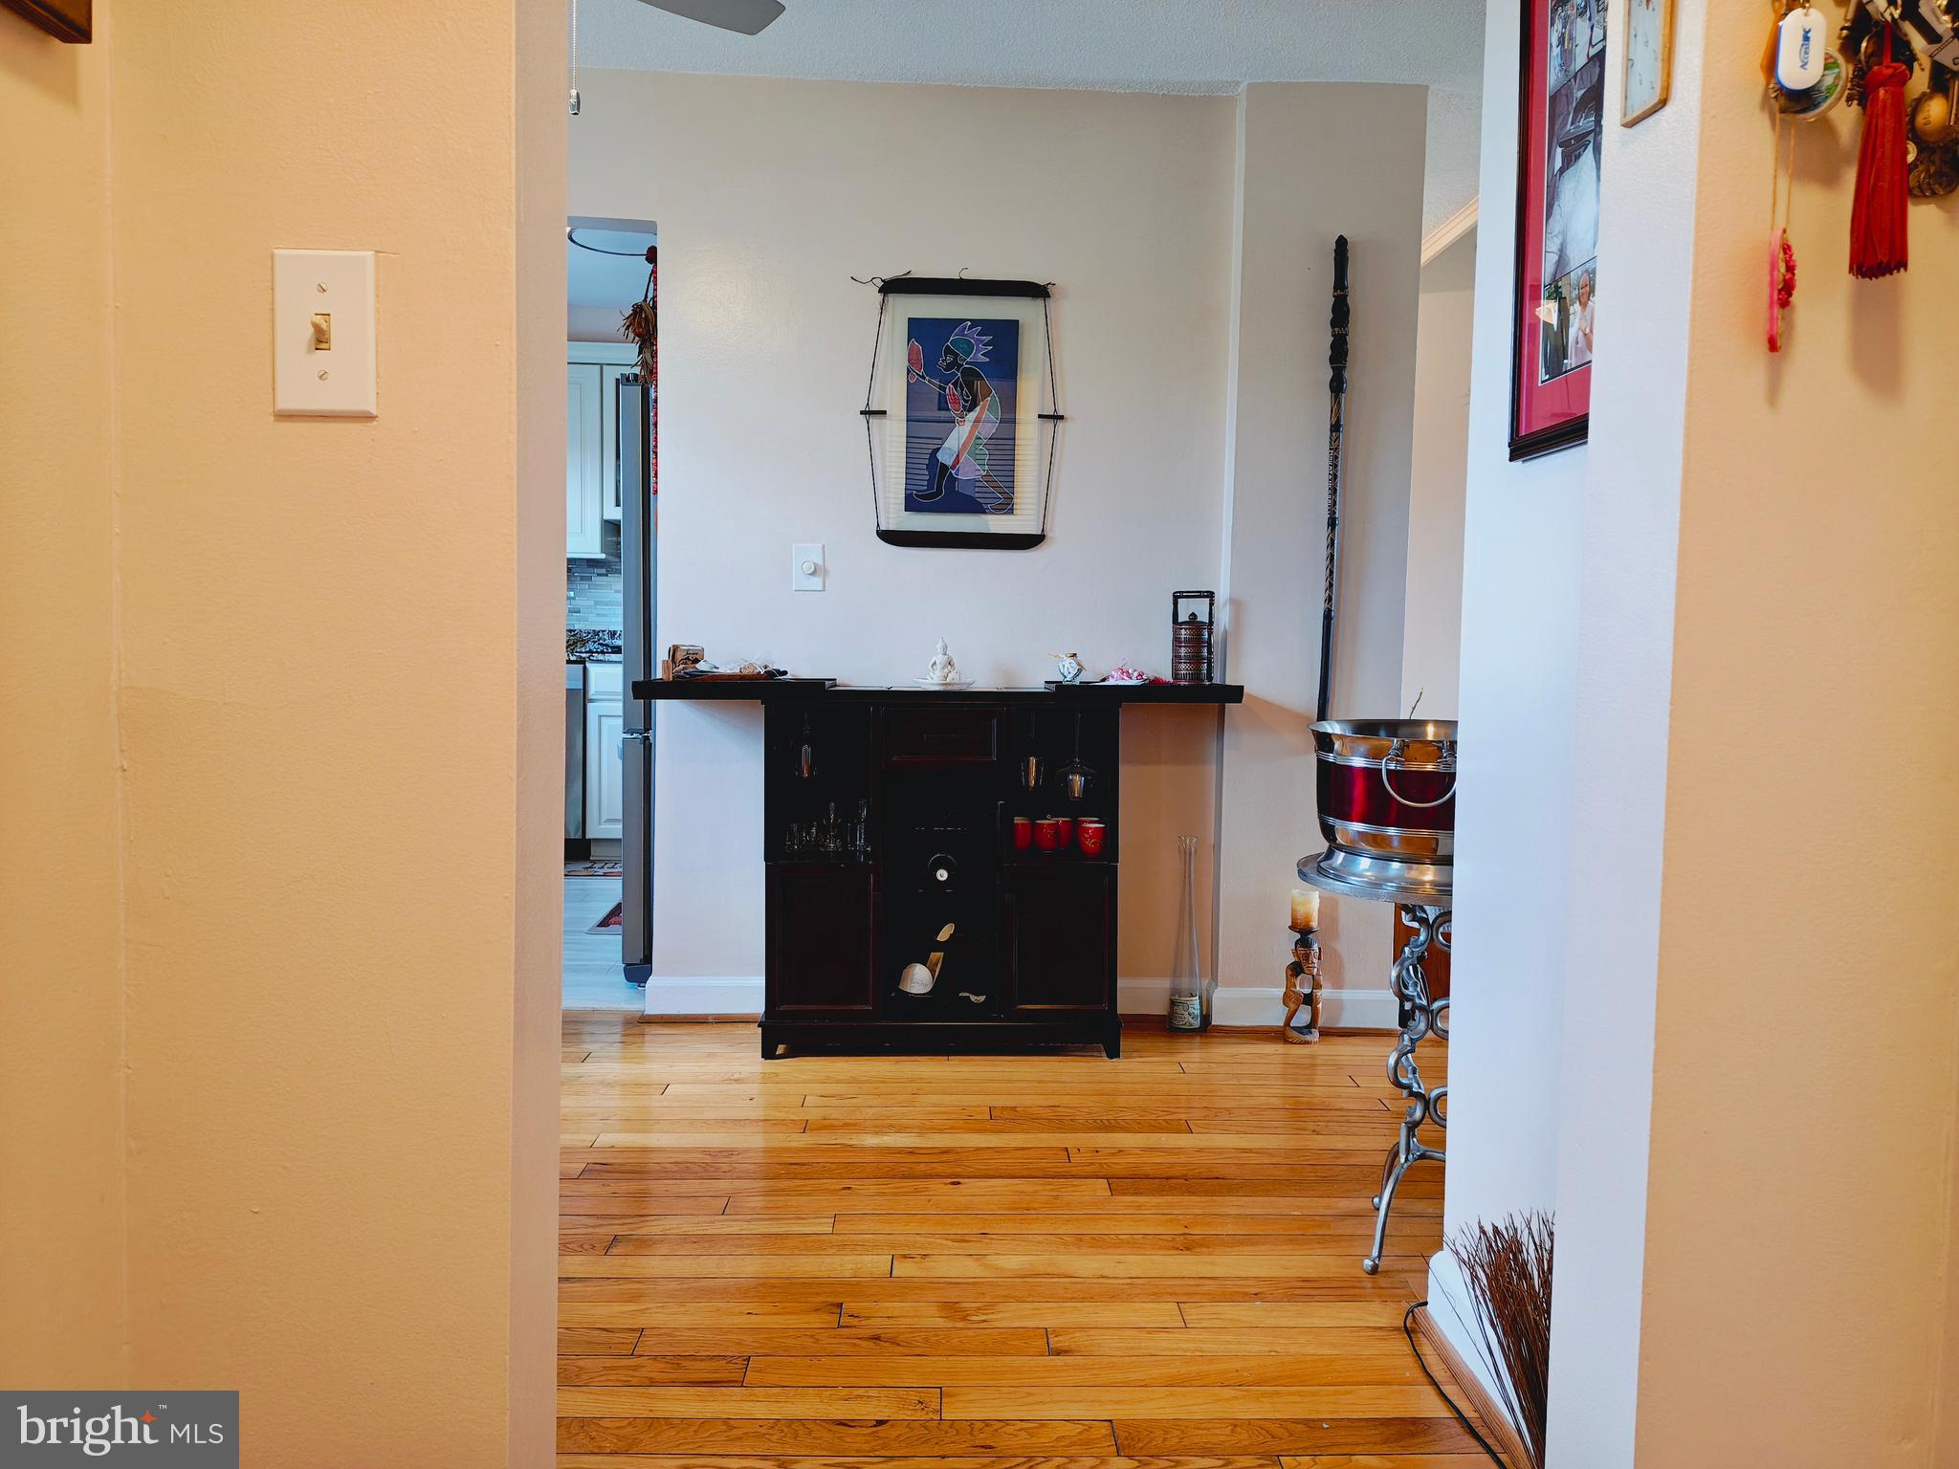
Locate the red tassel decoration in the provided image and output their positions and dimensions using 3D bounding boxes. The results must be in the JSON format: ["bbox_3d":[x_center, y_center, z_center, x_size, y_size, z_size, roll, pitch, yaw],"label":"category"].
[{"bbox_3d":[0.615,-0.395,0.967,0.036,0.160,0.033,1,3,-2],"label":"red tassel decoration"}]

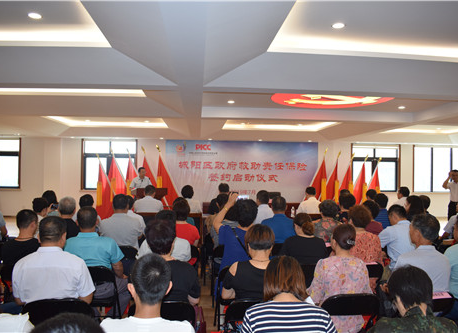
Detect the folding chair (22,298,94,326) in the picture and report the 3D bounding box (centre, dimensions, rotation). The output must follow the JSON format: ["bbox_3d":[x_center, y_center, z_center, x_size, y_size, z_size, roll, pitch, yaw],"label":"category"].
[{"bbox_3d":[-1.066,1.229,2.530,0.460,0.790,0.480,1,-1,-1],"label":"folding chair"}]

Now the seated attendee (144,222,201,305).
[{"bbox_3d":[-0.355,0.992,2.560,0.500,1.280,0.780,1,-1,-3],"label":"seated attendee"}]

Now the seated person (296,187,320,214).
[{"bbox_3d":[1.580,1.069,7.600,0.520,1.280,0.750,1,-1,-11],"label":"seated person"}]

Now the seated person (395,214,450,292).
[{"bbox_3d":[1.281,1.016,2.996,0.520,1.300,0.780,1,-1,-17],"label":"seated person"}]

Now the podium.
[{"bbox_3d":[-1.811,1.113,8.650,0.750,1.180,0.500,1,-1,-27],"label":"podium"}]

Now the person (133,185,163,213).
[{"bbox_3d":[-1.330,0.999,6.369,0.520,1.320,0.800,1,-1,-5],"label":"person"}]

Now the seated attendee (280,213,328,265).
[{"bbox_3d":[0.612,1.018,3.597,0.500,1.240,0.800,1,-1,-9],"label":"seated attendee"}]

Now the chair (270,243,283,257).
[{"bbox_3d":[0.524,1.253,4.319,0.450,0.790,0.480,1,-1,-5],"label":"chair"}]

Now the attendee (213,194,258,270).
[{"bbox_3d":[0.065,0.942,3.499,0.500,1.380,0.800,1,-1,-5],"label":"attendee"}]

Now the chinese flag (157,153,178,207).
[{"bbox_3d":[-1.840,0.411,11.400,0.660,1.680,0.250,1,-1,-5],"label":"chinese flag"}]

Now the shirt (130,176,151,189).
[{"bbox_3d":[-2.089,0.534,8.950,0.520,0.600,0.320,1,-1,-25],"label":"shirt"}]

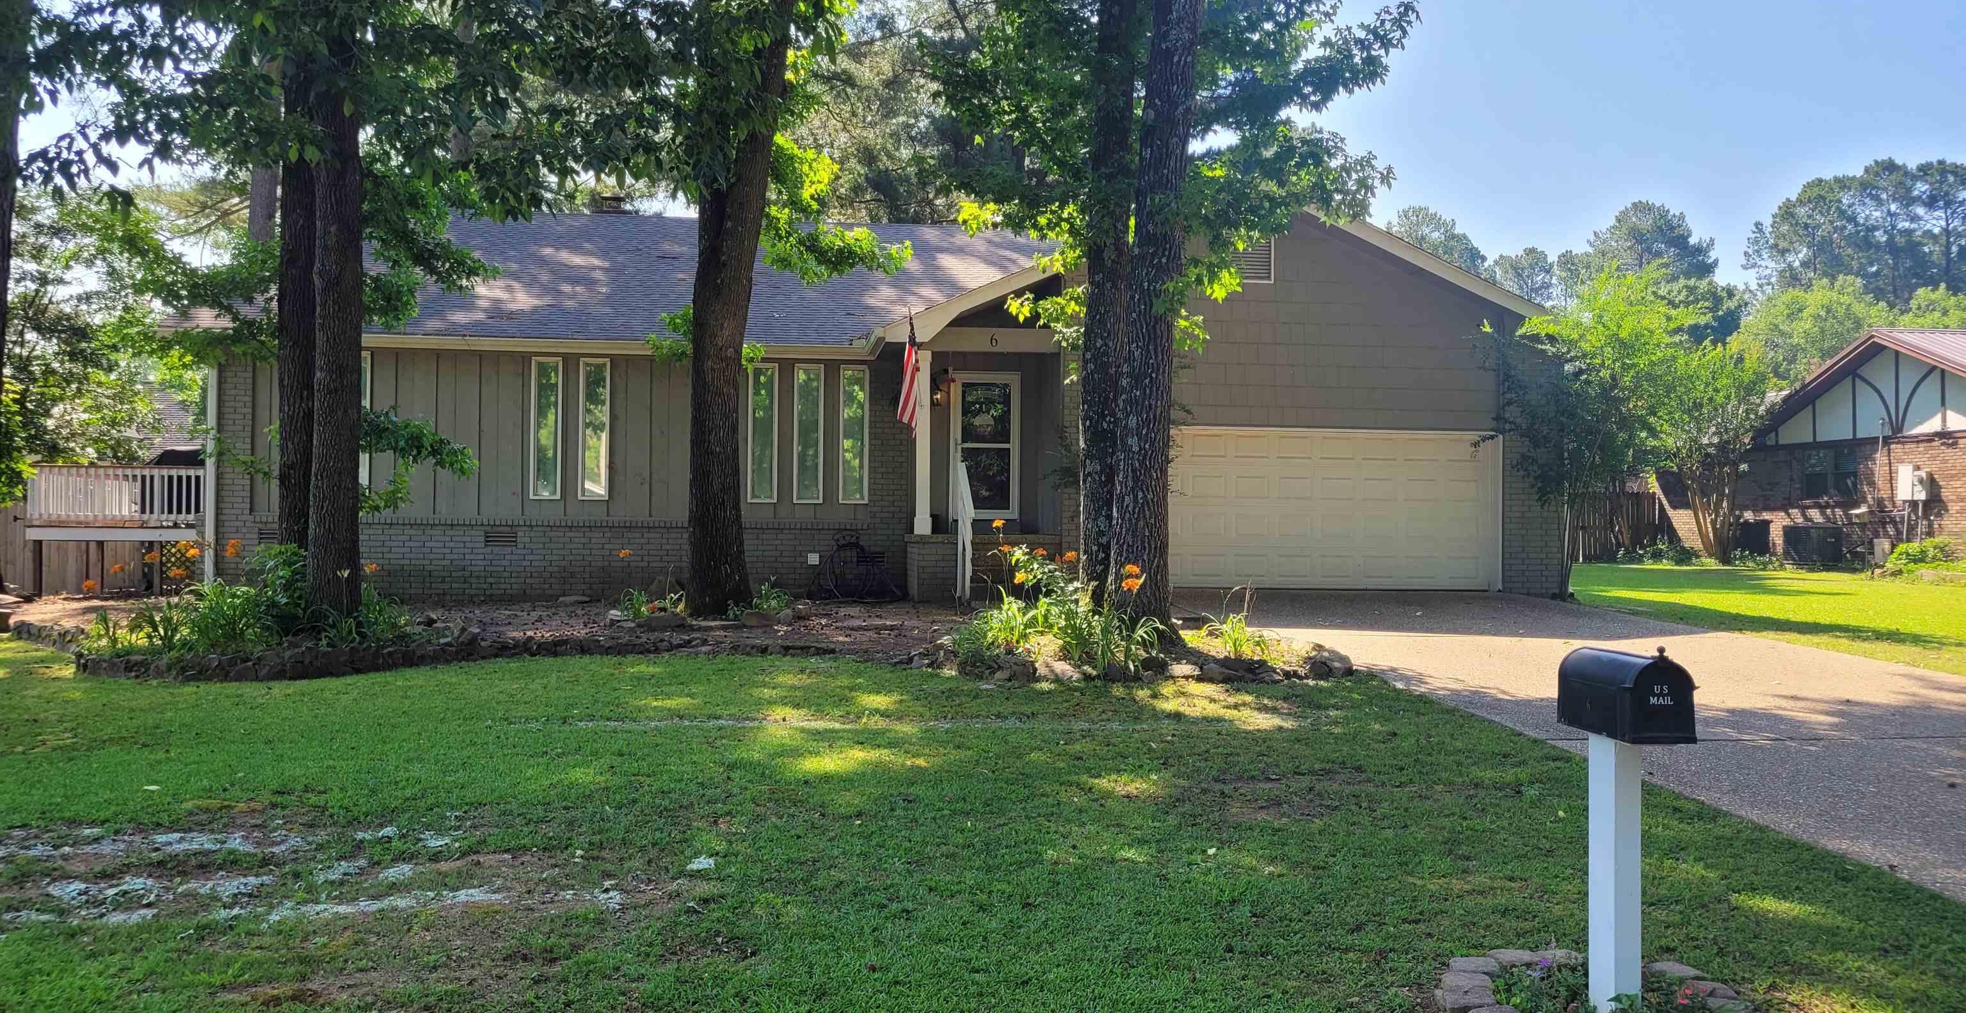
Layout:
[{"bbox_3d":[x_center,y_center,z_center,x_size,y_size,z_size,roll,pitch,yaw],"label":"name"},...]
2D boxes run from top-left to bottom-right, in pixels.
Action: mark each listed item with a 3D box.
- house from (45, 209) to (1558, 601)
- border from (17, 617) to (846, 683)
[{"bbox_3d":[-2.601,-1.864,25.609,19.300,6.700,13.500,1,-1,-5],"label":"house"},{"bbox_3d":[-5.886,1.407,14.547,8.960,0.340,3.400,1,-1,-5],"label":"border"}]

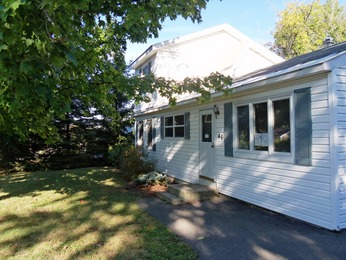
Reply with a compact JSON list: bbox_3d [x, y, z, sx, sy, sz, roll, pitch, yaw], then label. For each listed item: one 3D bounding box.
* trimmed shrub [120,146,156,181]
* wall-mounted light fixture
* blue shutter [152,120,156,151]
[{"bbox_3d":[-1.260,1.130,10.000,1.200,1.200,1.200,0,-2,0],"label":"trimmed shrub"},{"bbox_3d":[1.179,-0.484,7.610,0.180,0.375,0.150,1,-2,-24],"label":"wall-mounted light fixture"},{"bbox_3d":[-0.790,0.197,12.120,0.045,1.430,0.380,1,-2,-24],"label":"blue shutter"}]

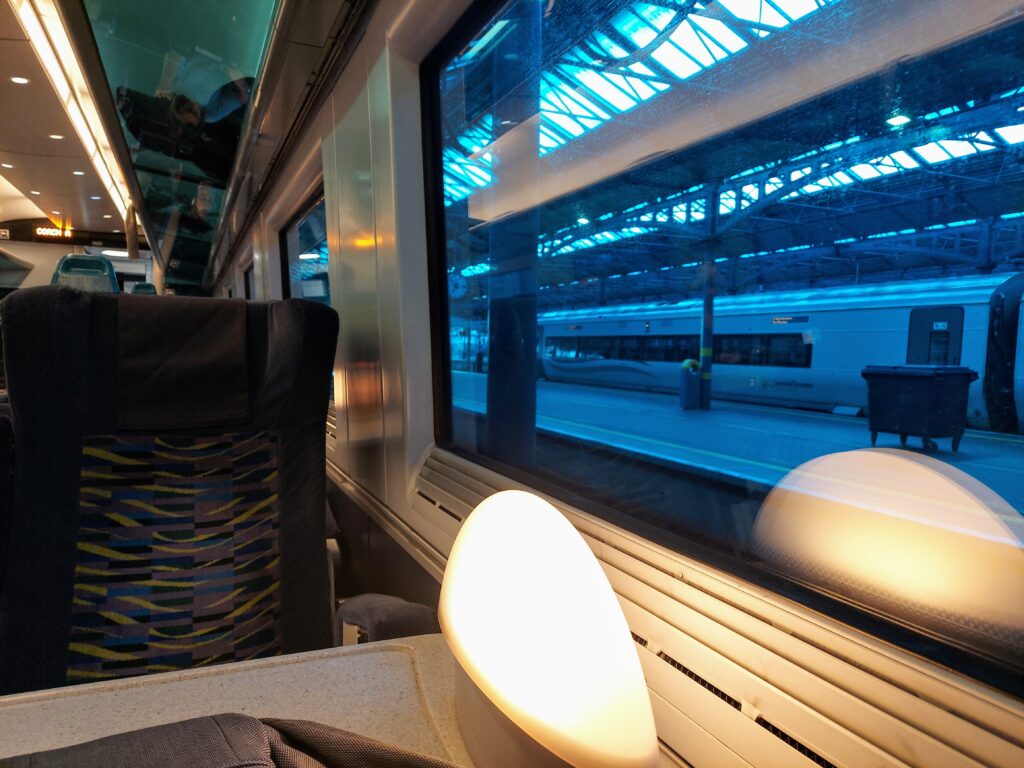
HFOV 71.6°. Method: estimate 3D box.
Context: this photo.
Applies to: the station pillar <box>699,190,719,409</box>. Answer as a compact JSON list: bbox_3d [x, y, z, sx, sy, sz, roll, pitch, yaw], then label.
[{"bbox_3d":[5.342,-2.255,19.154,0.290,5.850,0.290,0,3,-24],"label":"station pillar"}]

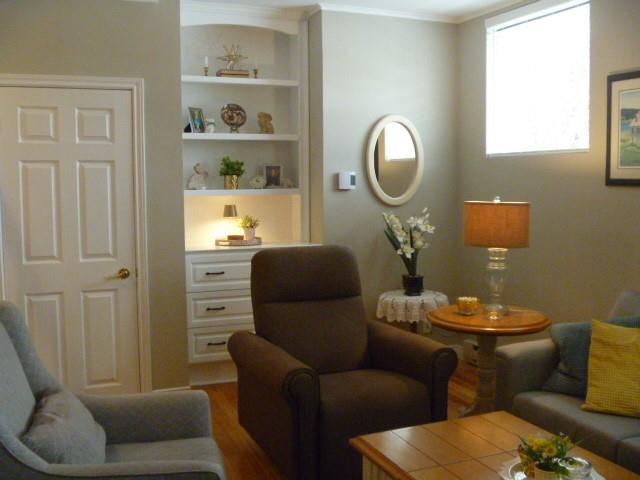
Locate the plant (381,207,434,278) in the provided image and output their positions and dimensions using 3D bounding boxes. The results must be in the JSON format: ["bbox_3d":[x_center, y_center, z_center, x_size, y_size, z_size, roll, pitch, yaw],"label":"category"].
[{"bbox_3d":[0.639,0.054,4.650,0.360,0.580,0.280,0,5,0],"label":"plant"}]

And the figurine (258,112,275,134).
[{"bbox_3d":[-0.406,-0.878,4.904,0.114,0.161,0.127,4,7,42],"label":"figurine"}]

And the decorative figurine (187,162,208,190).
[{"bbox_3d":[-0.893,-0.460,4.737,0.150,0.194,0.116,0,5,8],"label":"decorative figurine"}]

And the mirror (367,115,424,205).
[{"bbox_3d":[0.577,-0.601,4.906,0.480,0.693,0.030,-2,5,-22],"label":"mirror"}]

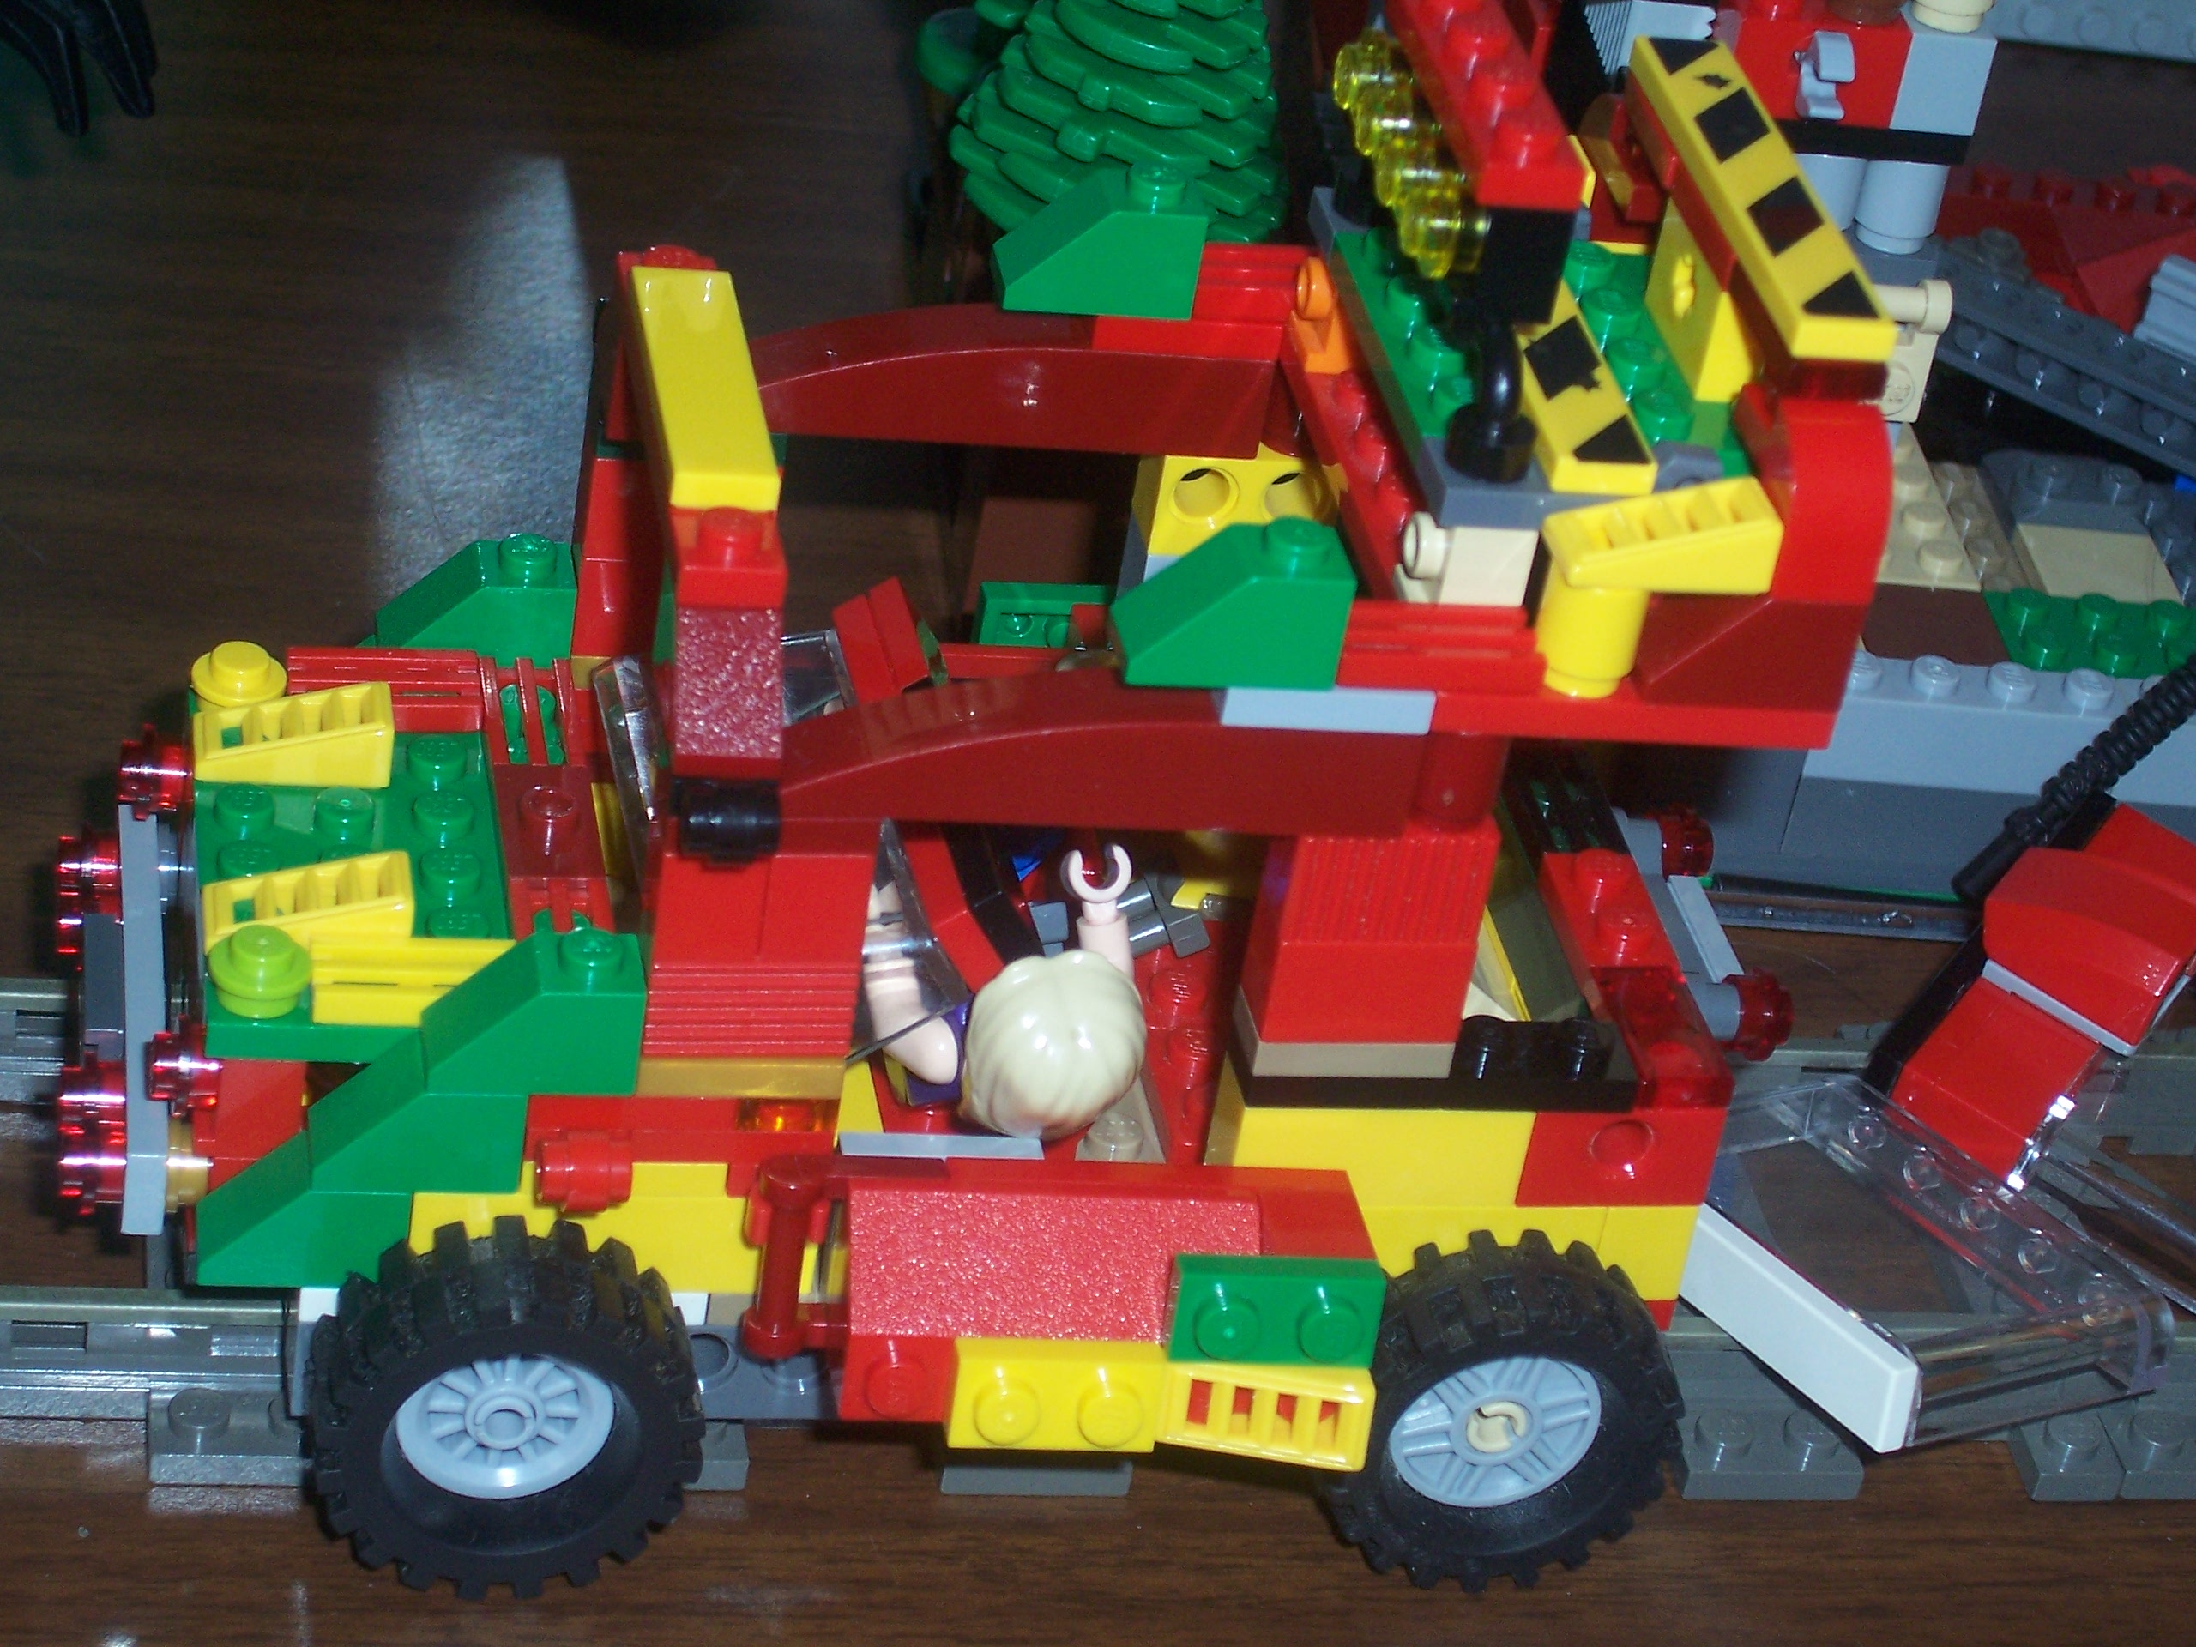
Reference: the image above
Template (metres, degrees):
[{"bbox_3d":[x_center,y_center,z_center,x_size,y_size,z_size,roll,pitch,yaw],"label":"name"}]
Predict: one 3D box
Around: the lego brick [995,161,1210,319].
[{"bbox_3d":[0.000,-0.049,0.429,0.016,0.011,0.008,2,35,-13],"label":"lego brick"}]

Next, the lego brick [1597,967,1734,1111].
[{"bbox_3d":[0.045,0.017,0.420,0.008,0.003,0.016,2,34,-13],"label":"lego brick"}]

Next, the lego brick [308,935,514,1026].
[{"bbox_3d":[-0.053,0.012,0.401,0.016,0.003,0.008,2,34,-13],"label":"lego brick"}]

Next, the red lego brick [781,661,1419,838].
[{"bbox_3d":[0.000,-0.006,0.390,0.048,0.010,0.008,2,34,-13],"label":"red lego brick"}]

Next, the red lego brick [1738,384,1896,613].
[{"bbox_3d":[0.054,-0.026,0.391,0.008,0.013,0.016,2,34,-13],"label":"red lego brick"}]

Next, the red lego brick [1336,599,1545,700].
[{"bbox_3d":[0.025,-0.013,0.390,0.016,0.003,0.008,2,34,-13],"label":"red lego brick"}]

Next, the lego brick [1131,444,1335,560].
[{"bbox_3d":[0.012,-0.029,0.445,0.016,0.010,0.008,2,35,-13],"label":"lego brick"}]

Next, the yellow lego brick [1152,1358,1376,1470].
[{"bbox_3d":[0.013,0.045,0.400,0.016,0.008,0.006,2,26,-10],"label":"yellow lego brick"}]

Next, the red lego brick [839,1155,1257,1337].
[{"bbox_3d":[-0.004,0.036,0.399,0.032,0.016,0.011,2,34,-13],"label":"red lego brick"}]

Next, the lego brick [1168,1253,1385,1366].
[{"bbox_3d":[0.014,0.038,0.397,0.016,0.008,0.005,2,26,-10],"label":"lego brick"}]

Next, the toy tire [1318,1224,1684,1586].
[{"bbox_3d":[0.032,0.048,0.422,0.030,0.030,0.013,0,39,-16],"label":"toy tire"}]

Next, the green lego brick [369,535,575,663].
[{"bbox_3d":[-0.052,-0.018,0.439,0.016,0.011,0.008,2,34,-13],"label":"green lego brick"}]

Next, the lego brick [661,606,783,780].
[{"bbox_3d":[-0.027,-0.012,0.384,0.008,0.011,0.016,2,34,-14],"label":"lego brick"}]

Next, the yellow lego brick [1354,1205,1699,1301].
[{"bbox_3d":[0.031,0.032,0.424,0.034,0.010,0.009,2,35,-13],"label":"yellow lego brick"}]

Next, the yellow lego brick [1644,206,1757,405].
[{"bbox_3d":[0.050,-0.041,0.410,0.008,0.011,0.016,2,34,-14],"label":"yellow lego brick"}]

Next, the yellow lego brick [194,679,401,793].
[{"bbox_3d":[-0.066,-0.007,0.425,0.016,0.006,0.008,2,34,-13],"label":"yellow lego brick"}]

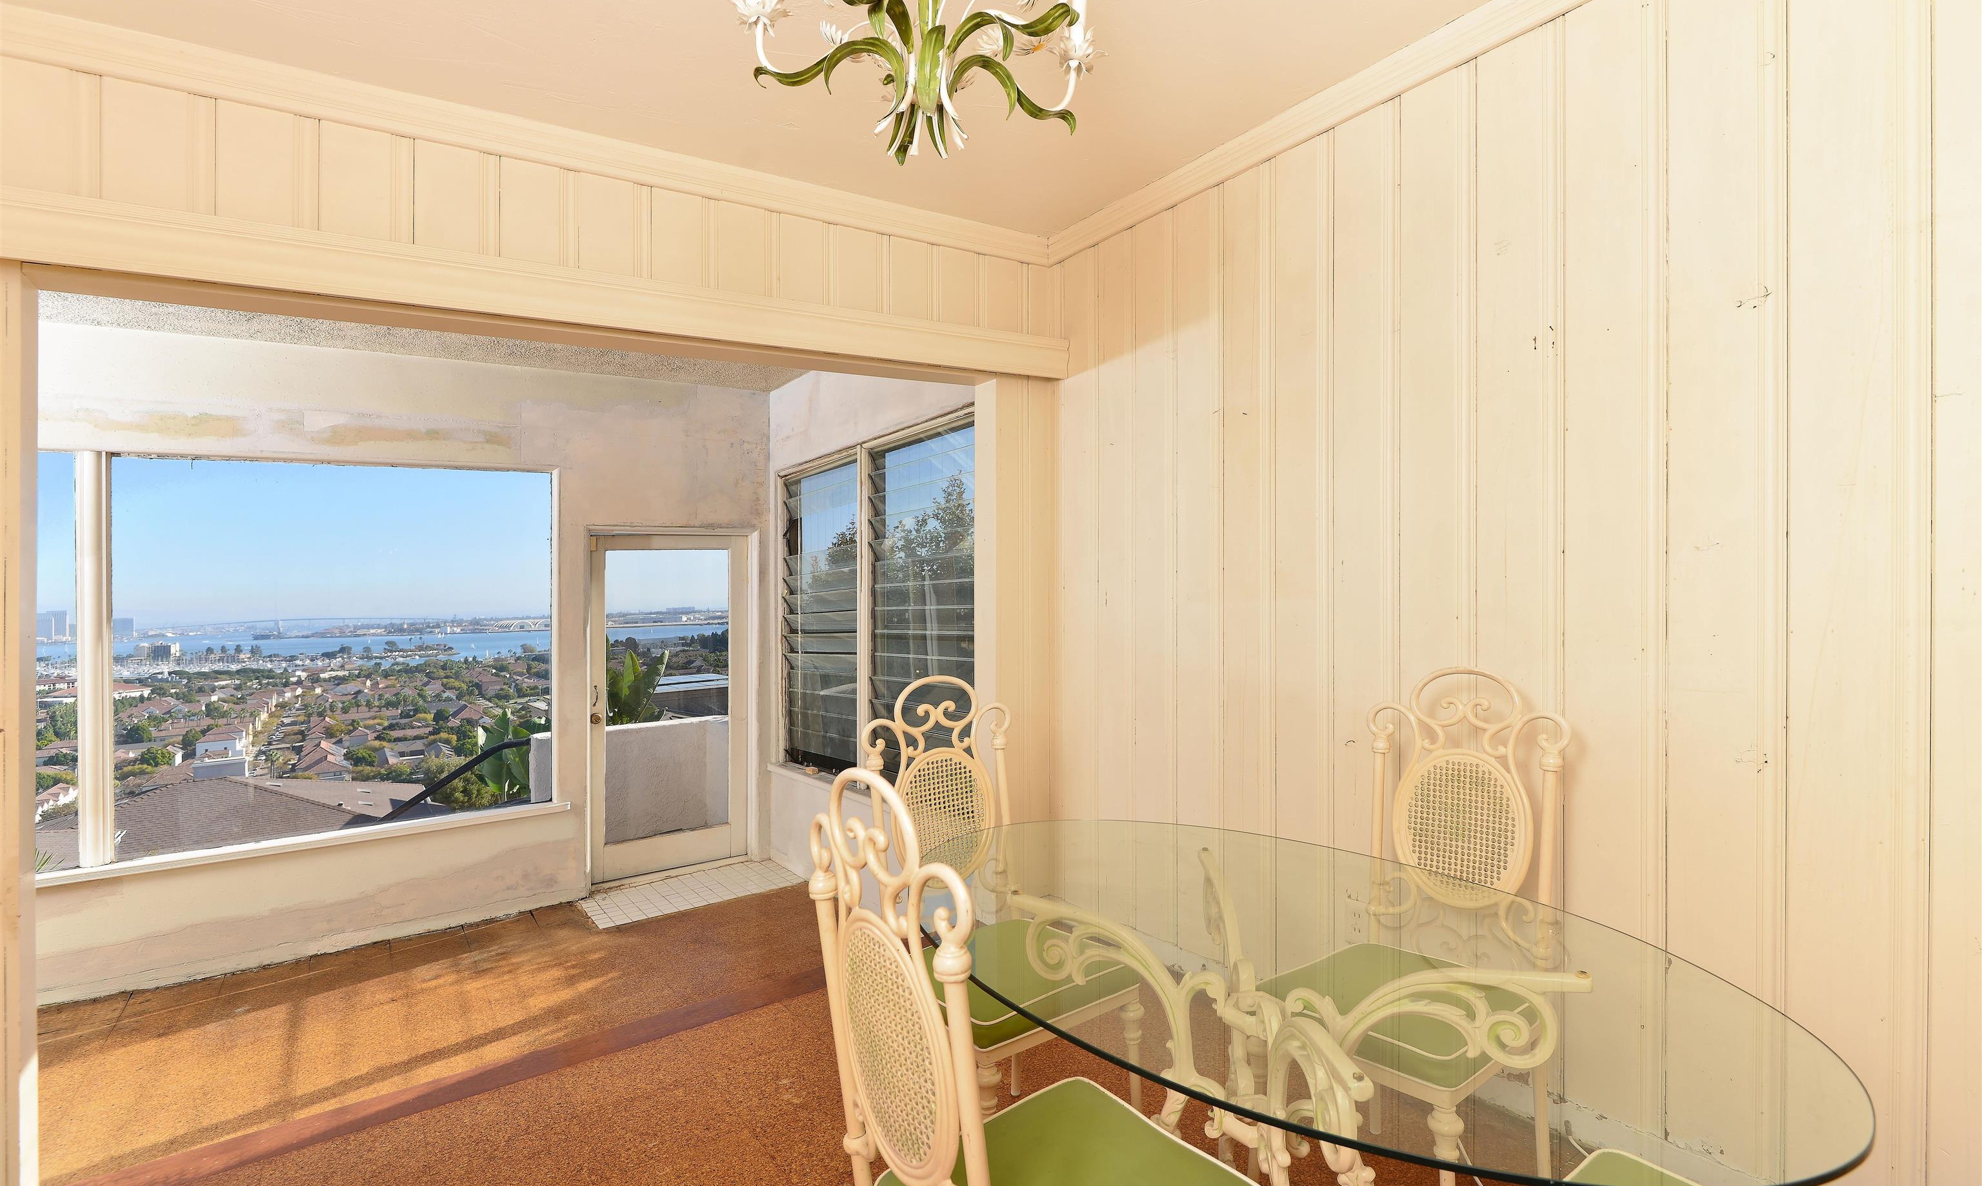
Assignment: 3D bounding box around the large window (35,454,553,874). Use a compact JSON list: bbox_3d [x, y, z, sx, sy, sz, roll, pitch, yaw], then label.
[{"bbox_3d":[-3.235,0.275,4.249,2.050,1.850,0.120,-1,0,-33],"label":"large window"}]

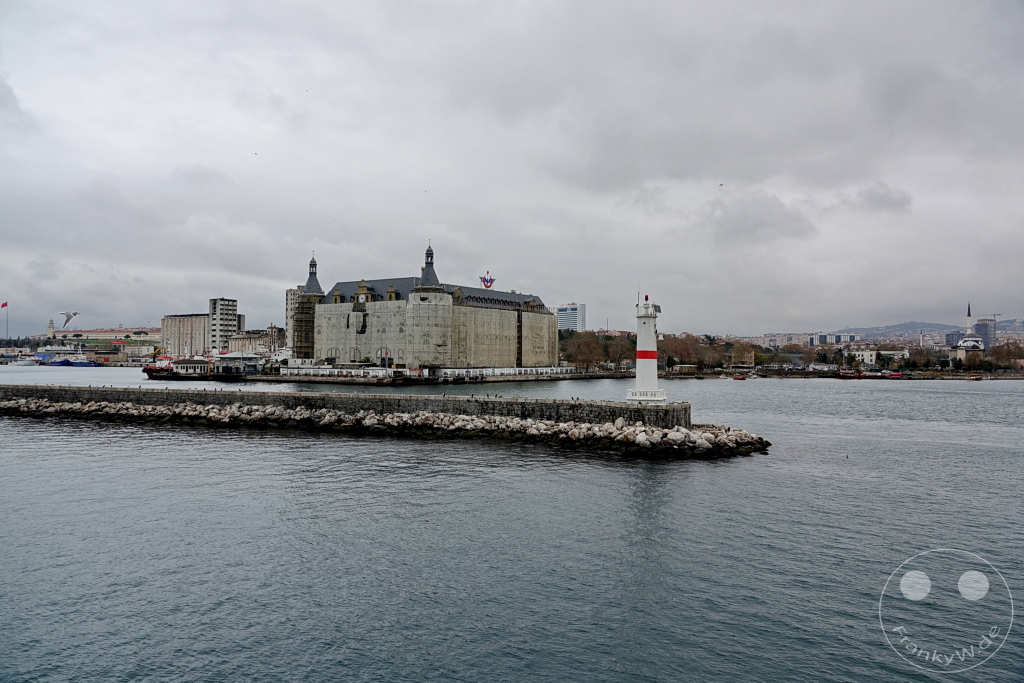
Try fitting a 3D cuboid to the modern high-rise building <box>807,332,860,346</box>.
[{"bbox_3d":[578.628,-2.160,1280.000,97.000,26.000,21.000,0,-1,-16],"label":"modern high-rise building"}]

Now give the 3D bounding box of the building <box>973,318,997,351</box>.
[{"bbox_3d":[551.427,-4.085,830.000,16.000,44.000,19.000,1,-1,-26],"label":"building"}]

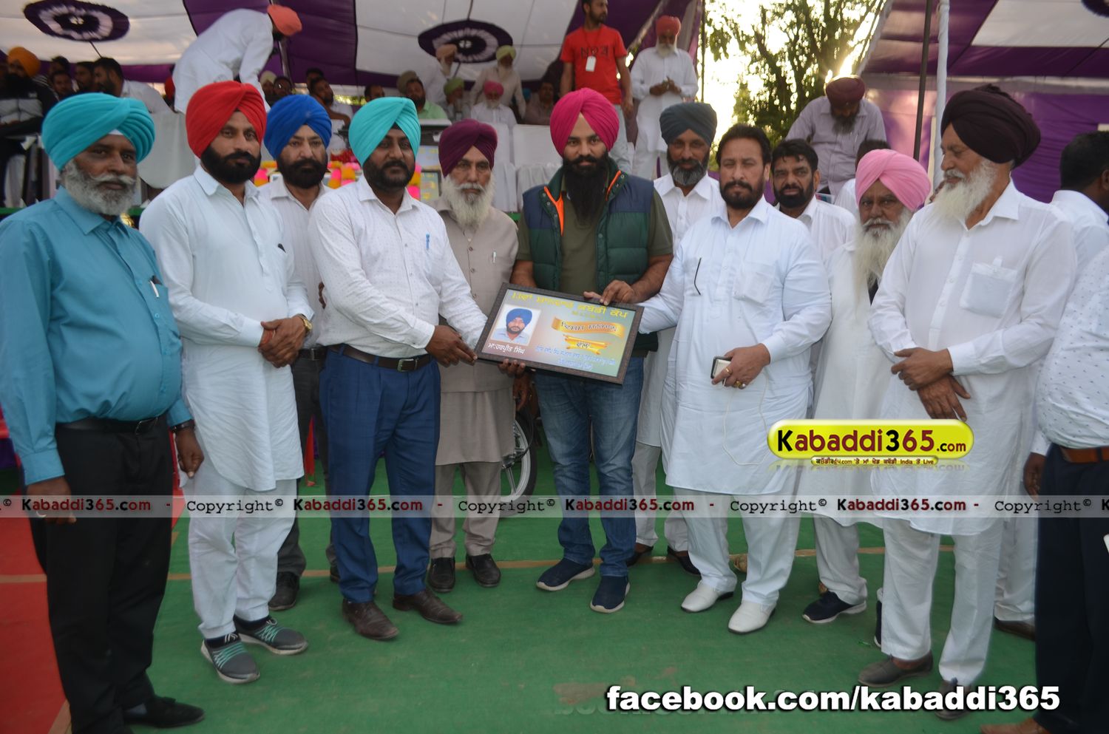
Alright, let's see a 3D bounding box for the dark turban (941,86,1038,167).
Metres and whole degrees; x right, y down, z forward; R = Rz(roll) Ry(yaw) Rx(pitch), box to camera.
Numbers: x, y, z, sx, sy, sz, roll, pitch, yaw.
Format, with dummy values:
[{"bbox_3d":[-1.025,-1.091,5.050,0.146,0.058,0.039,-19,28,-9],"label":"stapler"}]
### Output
[{"bbox_3d":[1.227,-0.676,2.330,0.275,0.210,0.235,-1,11,-12],"label":"dark turban"}]

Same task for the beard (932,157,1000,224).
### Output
[{"bbox_3d":[1.174,-0.502,2.370,0.150,0.190,0.150,-1,9,-12],"label":"beard"}]

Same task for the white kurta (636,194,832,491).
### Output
[{"bbox_3d":[0.631,-0.093,2.886,0.600,0.960,0.420,6,11,25],"label":"white kurta"}]

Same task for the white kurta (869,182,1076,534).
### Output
[{"bbox_3d":[1.227,-0.046,2.476,0.500,0.970,0.410,10,13,41],"label":"white kurta"}]

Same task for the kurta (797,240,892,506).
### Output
[{"bbox_3d":[1.098,0.006,2.983,0.470,1.000,0.350,7,12,29],"label":"kurta"}]

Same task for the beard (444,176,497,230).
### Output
[{"bbox_3d":[-0.317,-0.611,3.086,0.180,0.195,0.140,-2,9,-15],"label":"beard"}]

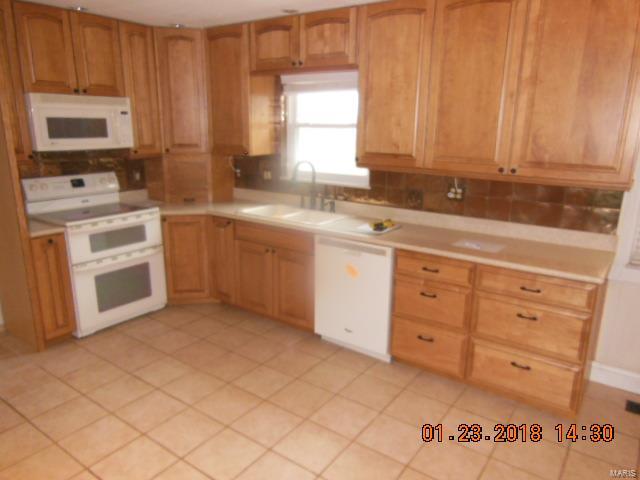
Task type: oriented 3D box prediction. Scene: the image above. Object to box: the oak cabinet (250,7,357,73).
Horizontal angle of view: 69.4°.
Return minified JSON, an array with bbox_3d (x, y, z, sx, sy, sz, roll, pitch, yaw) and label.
[{"bbox_3d":[-0.054,-1.499,3.580,1.025,0.378,0.343,10,17,33],"label":"oak cabinet"}]

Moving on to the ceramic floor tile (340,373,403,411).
[{"bbox_3d":[0.320,0.952,2.879,0.302,0.012,0.302,11,17,34],"label":"ceramic floor tile"}]

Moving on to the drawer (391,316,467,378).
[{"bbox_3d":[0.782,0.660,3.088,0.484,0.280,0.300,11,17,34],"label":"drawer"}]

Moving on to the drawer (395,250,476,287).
[{"bbox_3d":[0.799,0.136,2.972,0.483,0.139,0.420,10,17,32],"label":"drawer"}]

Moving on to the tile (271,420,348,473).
[{"bbox_3d":[-0.038,1.069,2.392,0.302,0.012,0.302,11,17,34],"label":"tile"}]

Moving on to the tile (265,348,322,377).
[{"bbox_3d":[-0.185,0.864,3.261,0.307,0.010,0.307,11,17,34],"label":"tile"}]

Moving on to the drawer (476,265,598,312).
[{"bbox_3d":[1.265,0.219,2.674,0.586,0.148,0.420,10,17,32],"label":"drawer"}]

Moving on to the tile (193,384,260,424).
[{"bbox_3d":[-0.540,0.971,2.732,0.303,0.010,0.303,11,17,34],"label":"tile"}]

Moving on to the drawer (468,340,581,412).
[{"bbox_3d":[1.258,0.725,2.801,0.586,0.269,0.420,10,17,32],"label":"drawer"}]

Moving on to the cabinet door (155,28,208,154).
[{"bbox_3d":[-1.216,-1.303,4.106,0.410,1.050,0.020,-2,14,-9],"label":"cabinet door"}]

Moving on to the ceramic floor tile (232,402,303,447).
[{"bbox_3d":[-0.288,1.022,2.564,0.302,0.012,0.302,11,17,34],"label":"ceramic floor tile"}]

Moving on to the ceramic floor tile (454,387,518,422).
[{"bbox_3d":[0.997,0.982,2.771,0.303,0.010,0.303,11,17,34],"label":"ceramic floor tile"}]

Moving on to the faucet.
[{"bbox_3d":[-0.104,-0.421,3.867,0.060,0.437,0.279,10,17,33],"label":"faucet"}]

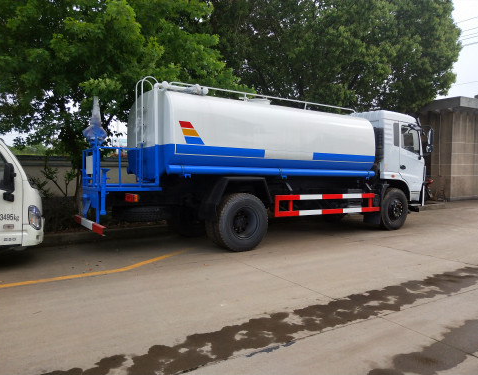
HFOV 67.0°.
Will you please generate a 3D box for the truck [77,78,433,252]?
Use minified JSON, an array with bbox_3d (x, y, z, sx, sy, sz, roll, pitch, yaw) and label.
[{"bbox_3d":[0.922,-0.455,8.503,8.600,3.120,2.600,-1,2,-34],"label":"truck"}]

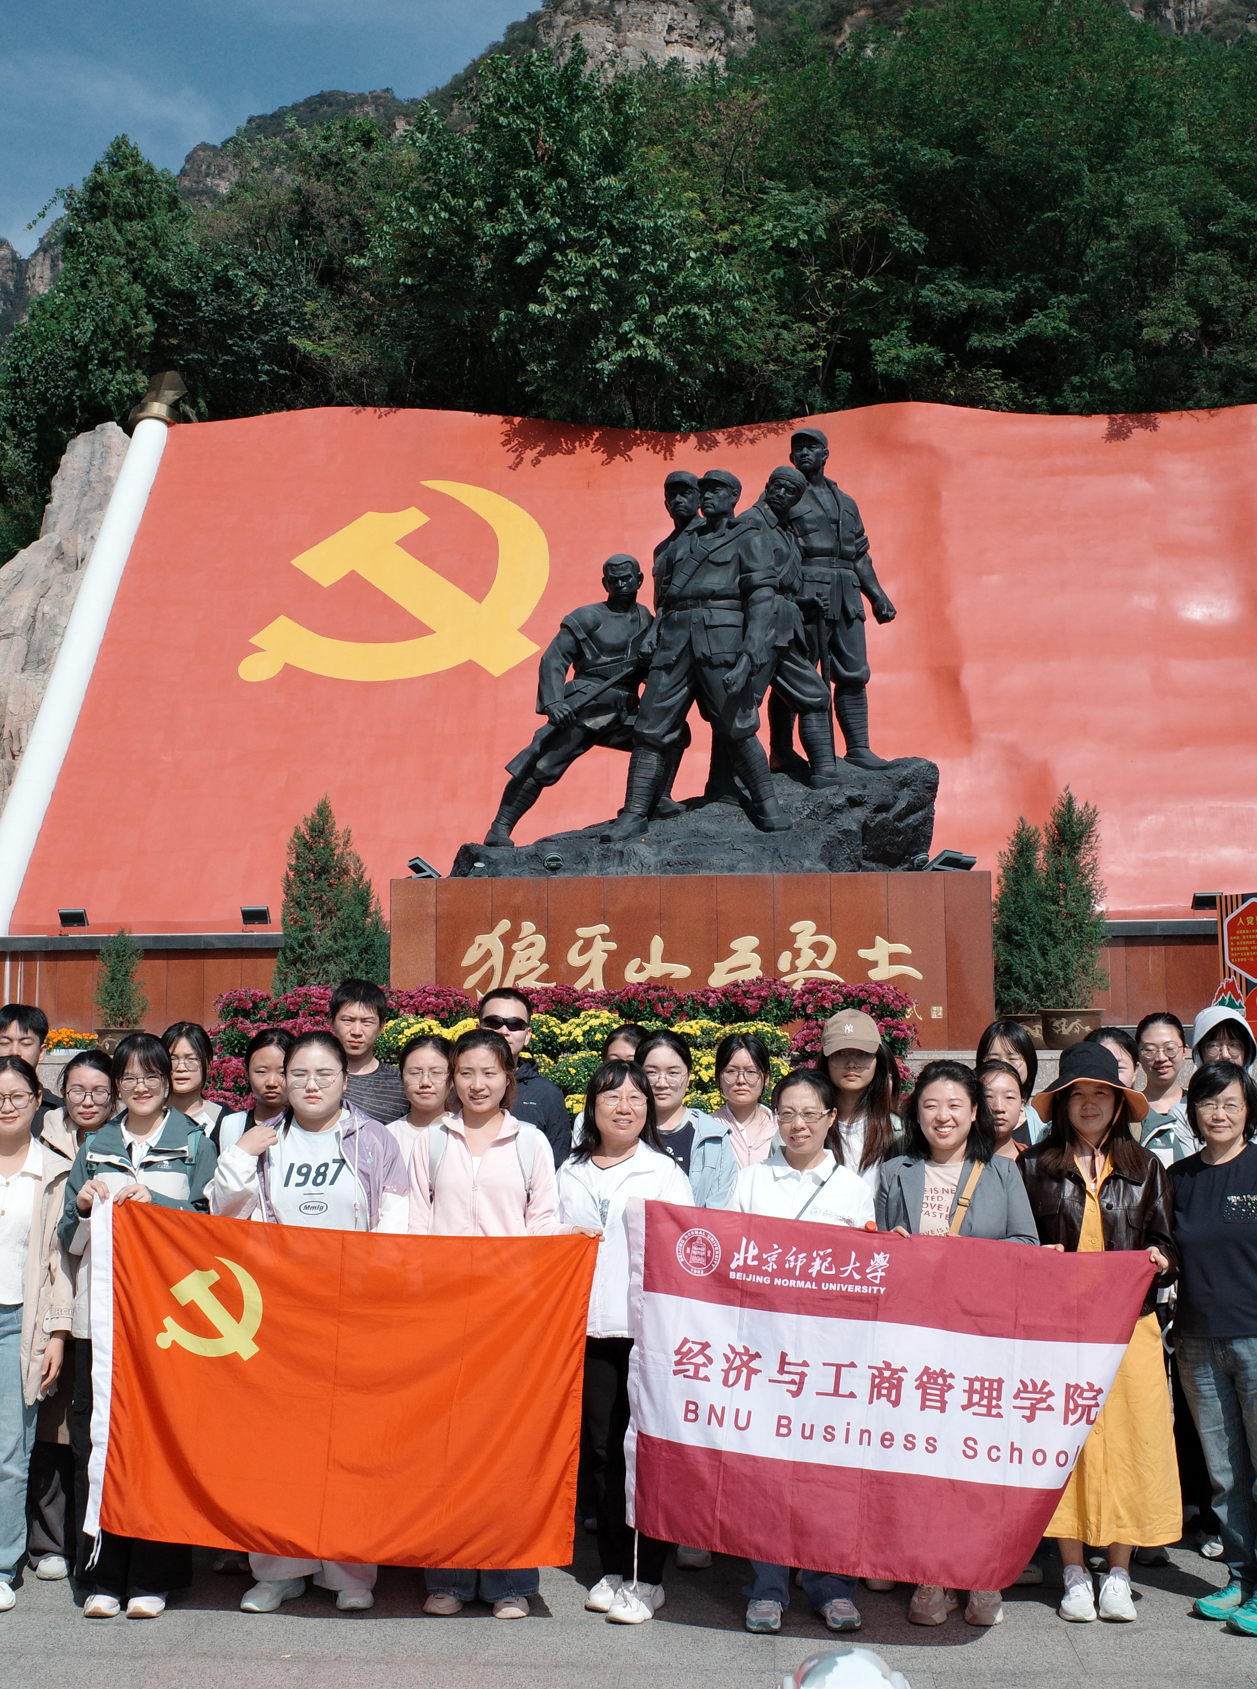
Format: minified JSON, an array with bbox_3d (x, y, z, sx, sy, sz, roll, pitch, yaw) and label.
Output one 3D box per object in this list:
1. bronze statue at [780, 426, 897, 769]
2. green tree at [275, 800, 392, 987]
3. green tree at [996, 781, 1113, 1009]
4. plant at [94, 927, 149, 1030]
[{"bbox_3d":[1.964,-2.362,18.903,1.209,3.393,0.950,-2,-7,11],"label":"bronze statue"},{"bbox_3d":[-2.679,0.515,17.890,1.147,1.948,1.100,-1,-7,4],"label":"green tree"},{"bbox_3d":[3.689,0.479,17.243,1.009,1.981,1.050,-1,-7,4],"label":"green tree"},{"bbox_3d":[-5.889,1.566,22.941,0.659,1.197,0.620,-1,-7,4],"label":"plant"}]

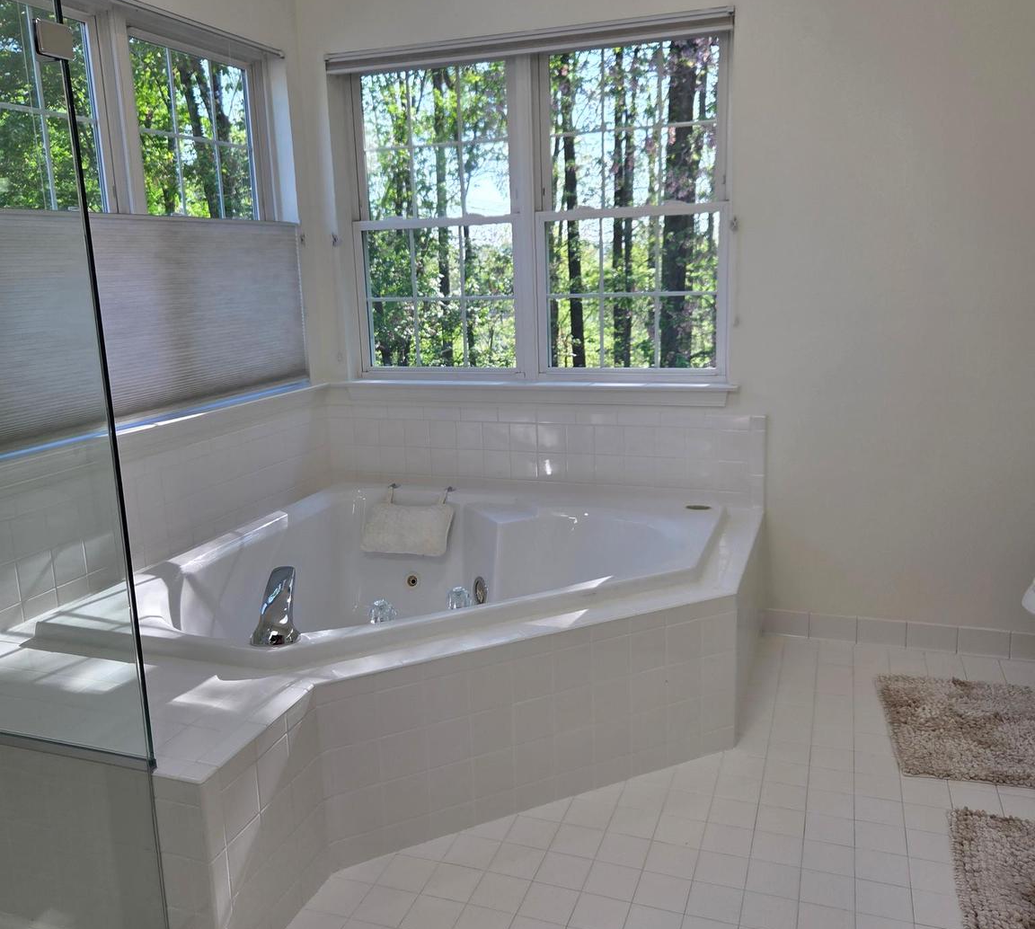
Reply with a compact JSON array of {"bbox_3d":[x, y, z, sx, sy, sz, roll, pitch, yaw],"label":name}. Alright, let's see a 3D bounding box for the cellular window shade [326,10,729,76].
[{"bbox_3d":[-0.003,-1.416,3.090,1.439,0.066,0.054,3,13,19],"label":"cellular window shade"}]

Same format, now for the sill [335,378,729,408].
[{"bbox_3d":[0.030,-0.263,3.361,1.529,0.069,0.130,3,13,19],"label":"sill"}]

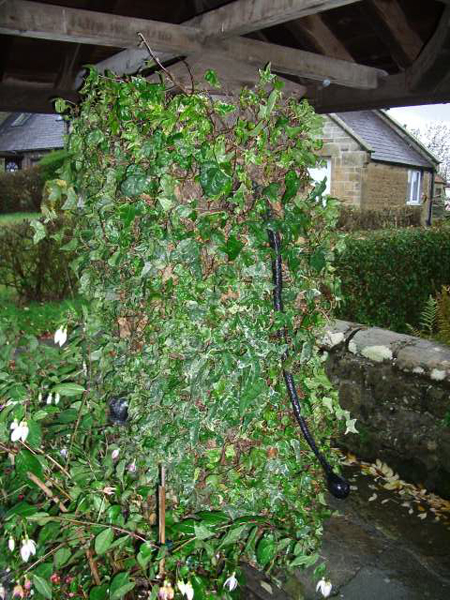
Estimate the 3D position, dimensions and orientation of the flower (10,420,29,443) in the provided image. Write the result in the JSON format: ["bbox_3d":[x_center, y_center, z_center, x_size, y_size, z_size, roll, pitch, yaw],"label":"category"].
[{"bbox_3d":[-0.457,0.293,1.350,0.039,0.048,0.037,2,8,3],"label":"flower"}]

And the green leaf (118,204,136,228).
[{"bbox_3d":[-0.289,-0.248,1.800,0.052,0.070,0.028,2,8,3],"label":"green leaf"}]

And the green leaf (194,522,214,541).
[{"bbox_3d":[-0.053,0.603,1.580,0.051,0.046,0.025,2,8,3],"label":"green leaf"}]

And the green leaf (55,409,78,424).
[{"bbox_3d":[-0.382,0.282,1.470,0.052,0.038,0.028,2,8,3],"label":"green leaf"}]

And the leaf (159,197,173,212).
[{"bbox_3d":[-0.176,-0.283,1.800,0.041,0.046,0.020,2,8,3],"label":"leaf"}]

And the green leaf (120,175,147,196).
[{"bbox_3d":[-0.272,-0.340,1.800,0.076,0.064,0.030,2,8,3],"label":"green leaf"}]

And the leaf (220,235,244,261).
[{"bbox_3d":[0.022,-0.154,1.780,0.069,0.075,0.030,2,8,3],"label":"leaf"}]

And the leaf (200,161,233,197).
[{"bbox_3d":[-0.028,-0.354,1.800,0.099,0.105,0.035,2,8,3],"label":"leaf"}]

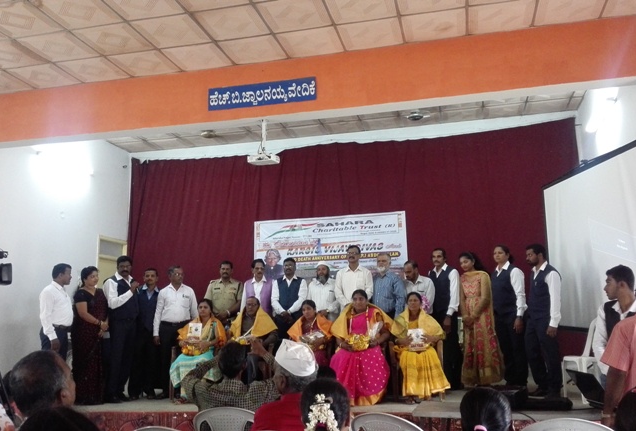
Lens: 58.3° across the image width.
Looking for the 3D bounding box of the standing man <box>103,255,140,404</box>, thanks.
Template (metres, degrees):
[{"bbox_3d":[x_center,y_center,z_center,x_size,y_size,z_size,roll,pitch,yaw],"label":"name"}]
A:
[{"bbox_3d":[-2.317,1.334,6.757,0.480,1.690,0.360,4,-11,-29],"label":"standing man"}]

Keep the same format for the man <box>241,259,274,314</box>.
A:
[{"bbox_3d":[-0.757,1.353,7.043,0.500,1.640,0.330,-2,-10,3],"label":"man"}]

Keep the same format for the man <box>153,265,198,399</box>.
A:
[{"bbox_3d":[-1.771,1.416,7.034,0.530,1.590,0.320,0,-10,-9],"label":"man"}]

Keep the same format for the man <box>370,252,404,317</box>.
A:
[{"bbox_3d":[0.879,1.314,7.116,0.470,1.680,0.320,-4,-10,17],"label":"man"}]

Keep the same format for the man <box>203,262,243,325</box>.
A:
[{"bbox_3d":[-1.242,1.444,7.531,0.500,1.670,0.320,-1,-9,-4],"label":"man"}]

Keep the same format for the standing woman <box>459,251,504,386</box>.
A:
[{"bbox_3d":[2.006,1.282,7.040,0.480,1.660,0.400,-10,-13,42],"label":"standing woman"}]

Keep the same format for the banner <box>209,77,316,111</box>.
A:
[{"bbox_3d":[-0.601,-1.288,6.064,1.200,0.250,0.030,-4,-10,12],"label":"banner"}]

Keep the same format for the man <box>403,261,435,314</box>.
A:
[{"bbox_3d":[1.272,1.356,7.124,0.460,1.580,0.320,-7,-11,30],"label":"man"}]

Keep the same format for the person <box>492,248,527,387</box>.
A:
[{"bbox_3d":[2.169,1.157,6.429,0.310,1.650,0.460,5,-12,-33],"label":"person"}]

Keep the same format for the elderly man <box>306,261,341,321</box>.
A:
[{"bbox_3d":[0.089,1.351,6.962,0.500,1.570,0.340,-3,-10,6],"label":"elderly man"}]

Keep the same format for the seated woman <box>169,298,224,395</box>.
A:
[{"bbox_3d":[-1.384,1.577,6.829,0.600,1.170,0.750,-4,-10,13],"label":"seated woman"}]

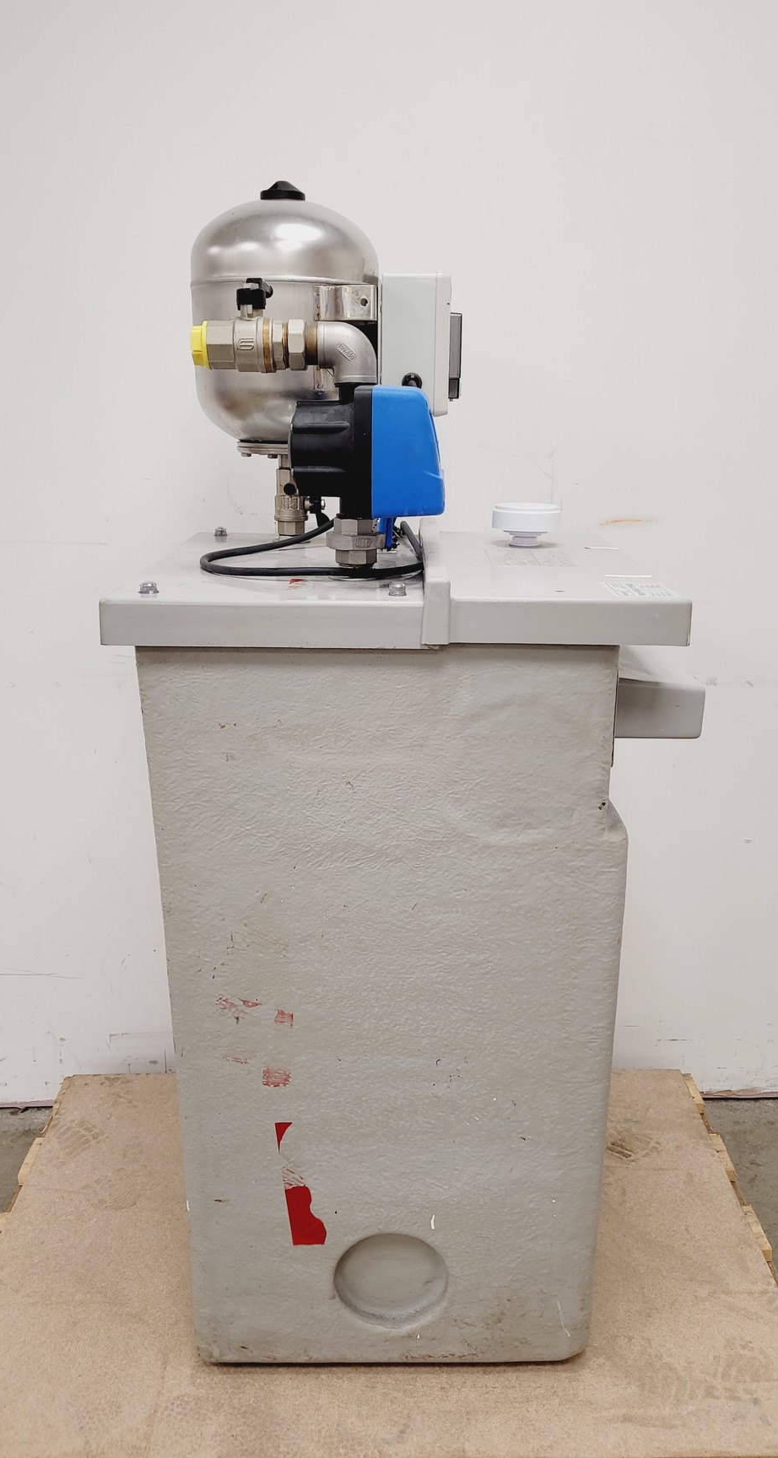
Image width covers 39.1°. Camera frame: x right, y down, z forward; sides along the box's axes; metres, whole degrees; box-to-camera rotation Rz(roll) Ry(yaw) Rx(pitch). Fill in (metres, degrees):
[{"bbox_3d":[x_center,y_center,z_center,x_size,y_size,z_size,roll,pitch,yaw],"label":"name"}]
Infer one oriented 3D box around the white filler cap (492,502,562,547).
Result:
[{"bbox_3d":[0.182,-0.268,1.445,0.090,0.052,0.090,0,17,0],"label":"white filler cap"}]

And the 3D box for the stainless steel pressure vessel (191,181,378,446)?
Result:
[{"bbox_3d":[-0.133,-0.528,1.406,0.239,0.319,0.239,0,17,0],"label":"stainless steel pressure vessel"}]

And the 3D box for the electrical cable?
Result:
[{"bbox_3d":[-0.088,-0.221,1.314,0.265,0.041,0.268,0,17,0],"label":"electrical cable"}]

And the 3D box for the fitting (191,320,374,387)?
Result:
[{"bbox_3d":[-0.114,-0.404,1.177,0.199,0.074,0.059,0,17,0],"label":"fitting"}]

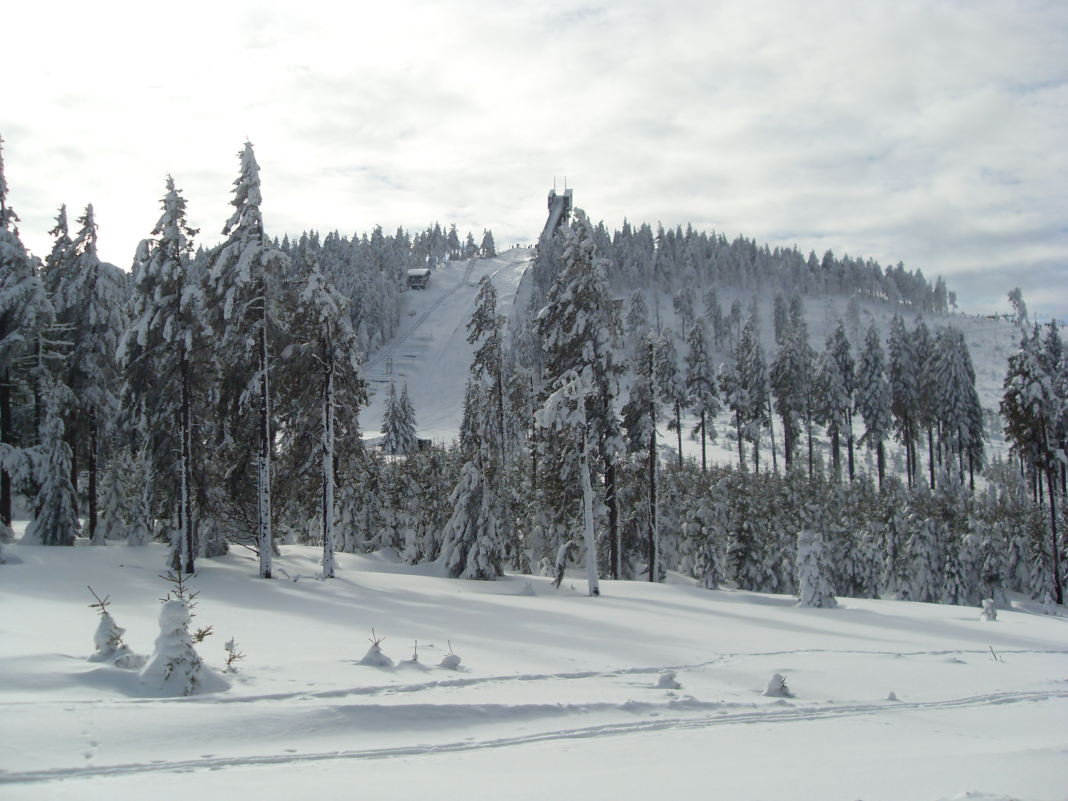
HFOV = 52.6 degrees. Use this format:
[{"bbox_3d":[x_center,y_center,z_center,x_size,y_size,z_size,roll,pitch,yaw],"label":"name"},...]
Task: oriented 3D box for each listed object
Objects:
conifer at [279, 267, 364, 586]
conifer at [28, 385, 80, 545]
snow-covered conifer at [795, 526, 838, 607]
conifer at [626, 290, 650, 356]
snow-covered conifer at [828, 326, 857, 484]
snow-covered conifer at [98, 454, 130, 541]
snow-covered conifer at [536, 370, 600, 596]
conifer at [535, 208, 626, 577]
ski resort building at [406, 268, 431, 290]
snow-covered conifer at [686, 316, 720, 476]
[{"bbox_3d":[-7.219,0.584,37.000,2.916,10.826,2.916,-1,-4,0],"label":"conifer"},{"bbox_3d":[-19.993,2.676,45.000,2.121,6.667,2.121,-1,-4,0],"label":"conifer"},{"bbox_3d":[7.835,4.636,30.000,1.102,2.295,1.102,-1,-4,0],"label":"snow-covered conifer"},{"bbox_3d":[22.126,-16.083,230.000,4.827,14.928,4.827,-1,-4,0],"label":"conifer"},{"bbox_3d":[28.017,0.189,98.000,2.424,14.539,2.424,-1,-4,0],"label":"snow-covered conifer"},{"bbox_3d":[-18.656,4.321,48.000,1.331,3.857,1.331,-1,-4,0],"label":"snow-covered conifer"},{"bbox_3d":[1.001,2.422,32.000,1.879,6.683,1.879,-1,-4,0],"label":"snow-covered conifer"},{"bbox_3d":[1.758,-0.406,41.000,3.421,14.023,3.421,-1,-4,0],"label":"conifer"},{"bbox_3d":[-47.983,-50.591,450.000,8.200,8.600,6.500,-3,-4,19],"label":"ski resort building"},{"bbox_3d":[14.828,0.102,95.000,3.156,15.093,3.156,-1,-4,0],"label":"snow-covered conifer"}]

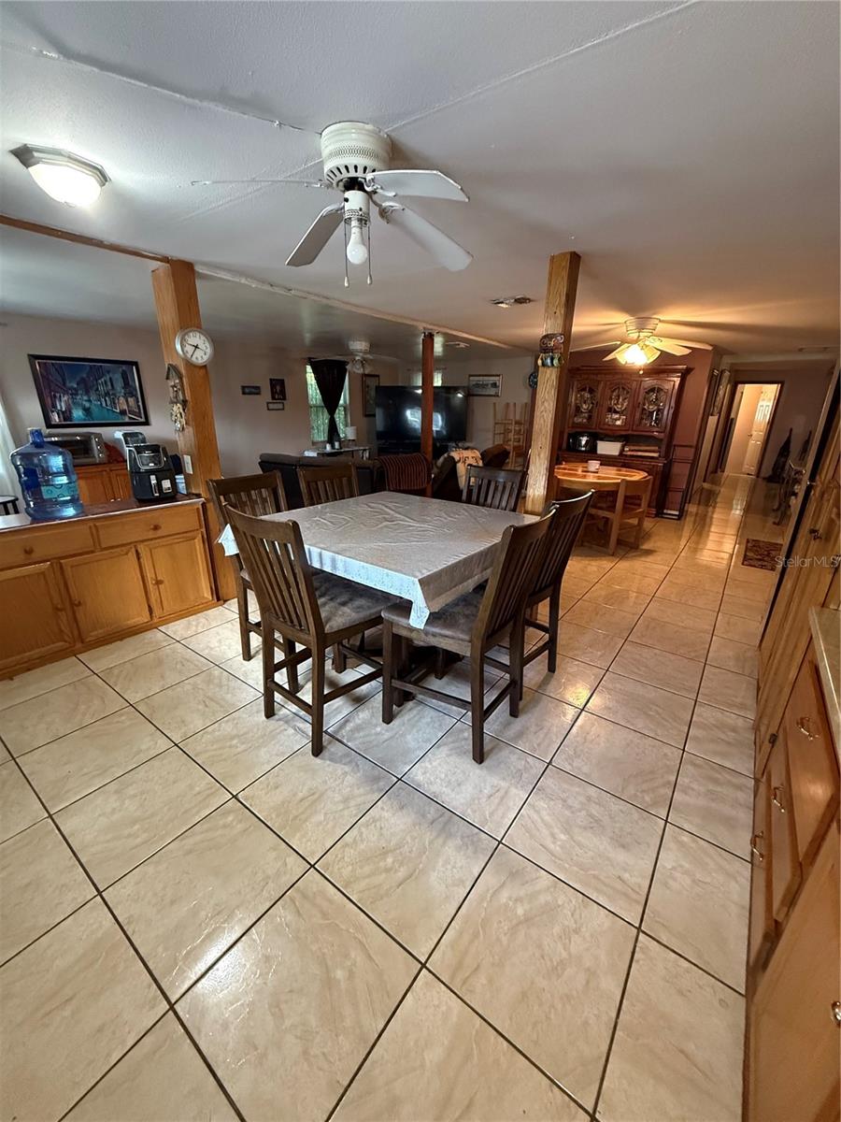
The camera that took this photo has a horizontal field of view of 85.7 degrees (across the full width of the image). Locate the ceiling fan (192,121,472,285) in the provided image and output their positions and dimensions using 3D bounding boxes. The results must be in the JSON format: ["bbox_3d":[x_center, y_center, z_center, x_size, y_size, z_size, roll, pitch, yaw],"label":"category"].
[{"bbox_3d":[-0.199,-1.079,1.399,0.930,0.405,0.930,-14,25,-36],"label":"ceiling fan"}]

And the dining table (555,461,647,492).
[{"bbox_3d":[2.065,-0.703,5.502,1.133,0.749,1.521,15,24,34],"label":"dining table"}]

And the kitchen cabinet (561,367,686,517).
[{"bbox_3d":[2.925,-1.791,6.777,1.568,2.026,0.477,15,24,34],"label":"kitchen cabinet"}]

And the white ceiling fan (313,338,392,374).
[{"bbox_3d":[-0.782,-2.609,5.841,1.123,0.416,1.123,15,24,34],"label":"white ceiling fan"}]

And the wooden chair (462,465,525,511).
[{"bbox_3d":[0.318,-0.045,2.979,0.440,1.095,0.571,15,24,34],"label":"wooden chair"}]

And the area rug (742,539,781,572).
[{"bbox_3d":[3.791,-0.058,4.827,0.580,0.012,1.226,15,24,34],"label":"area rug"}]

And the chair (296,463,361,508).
[{"bbox_3d":[-0.375,-0.022,2.868,0.584,1.075,0.461,17,25,37],"label":"chair"}]

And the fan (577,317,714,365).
[{"bbox_3d":[2.064,-2.065,4.324,1.300,0.405,1.300,-14,25,-37],"label":"fan"}]

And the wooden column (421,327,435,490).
[{"bbox_3d":[0.063,-1.401,5.173,0.094,2.242,0.094,15,24,34],"label":"wooden column"}]

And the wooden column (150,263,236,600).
[{"bbox_3d":[-1.540,-0.763,3.155,0.231,2.226,0.153,15,24,34],"label":"wooden column"}]

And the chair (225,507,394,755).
[{"bbox_3d":[-0.436,0.247,2.095,0.440,1.095,0.571,17,25,38],"label":"chair"}]

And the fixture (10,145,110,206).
[{"bbox_3d":[-1.237,-1.318,1.594,0.285,0.108,0.285,15,24,34],"label":"fixture"}]

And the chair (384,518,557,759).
[{"bbox_3d":[0.195,0.276,2.068,0.584,1.075,0.461,14,23,32],"label":"chair"}]

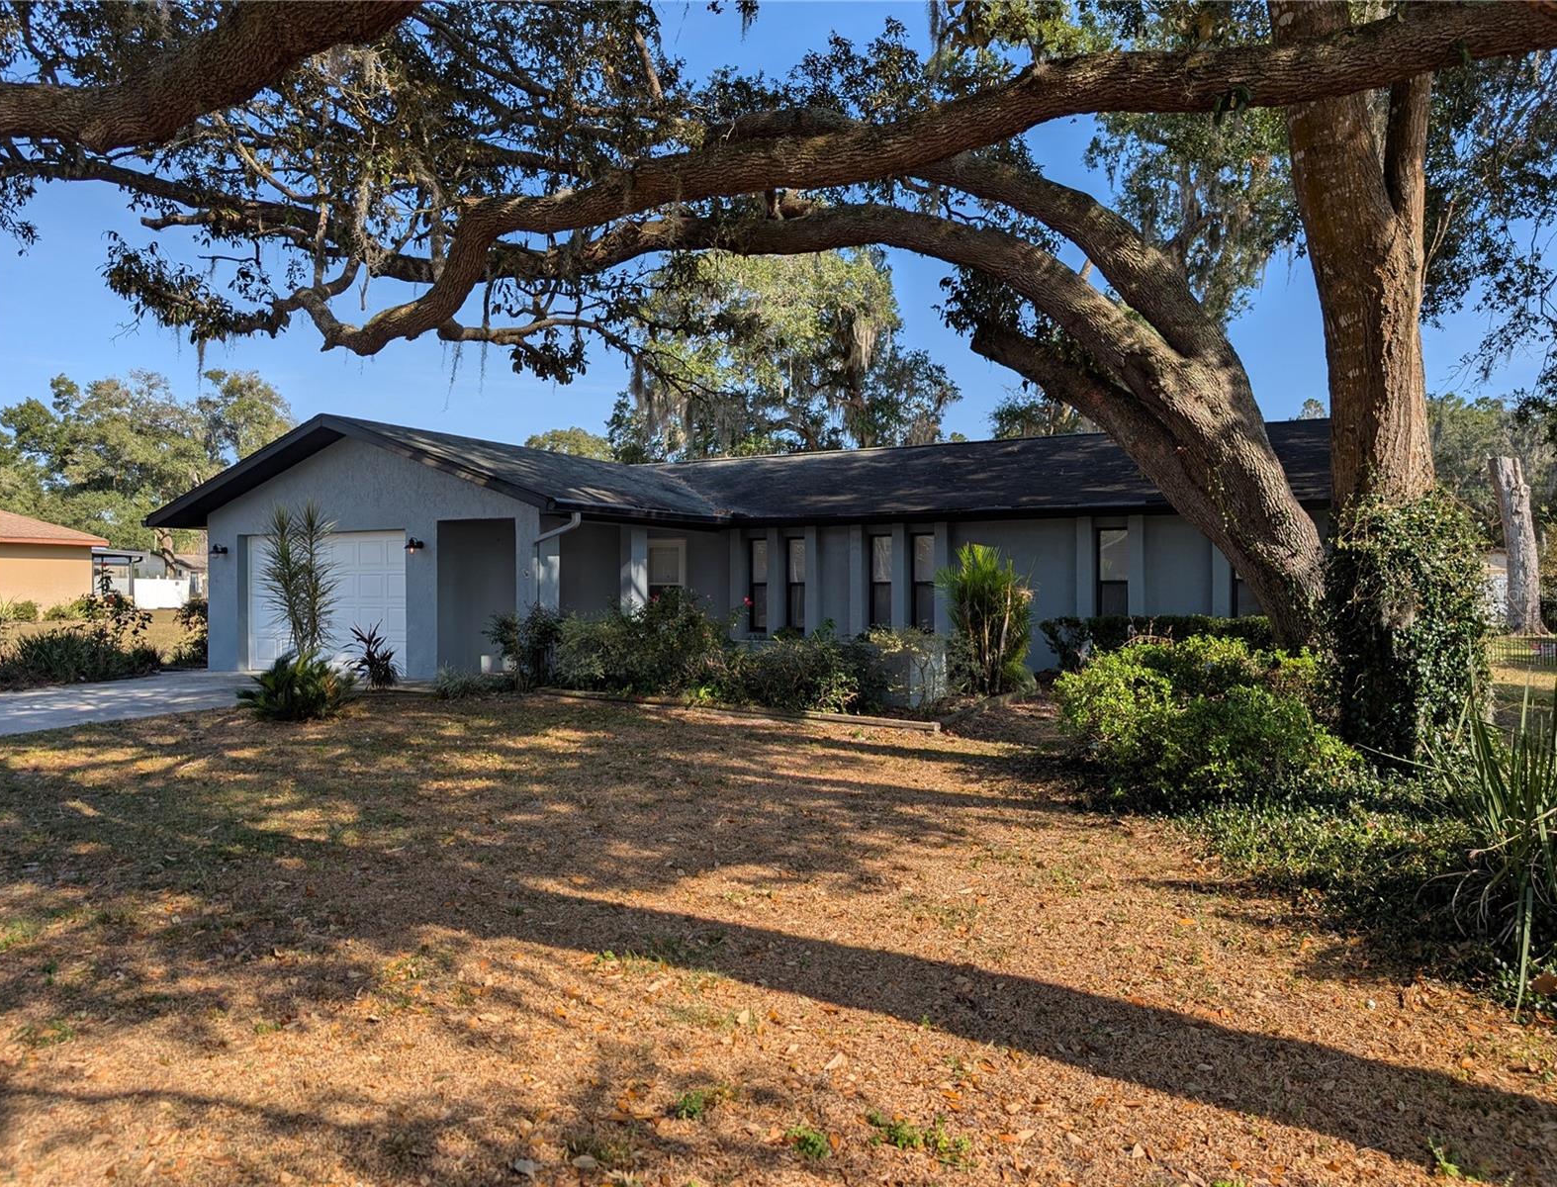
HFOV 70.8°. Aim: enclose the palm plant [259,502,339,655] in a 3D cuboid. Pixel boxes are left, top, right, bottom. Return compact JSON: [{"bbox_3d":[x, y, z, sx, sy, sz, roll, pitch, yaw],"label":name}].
[{"bbox_3d":[-5.717,0.148,13.091,0.880,2.400,0.880,0,0,22],"label":"palm plant"}]

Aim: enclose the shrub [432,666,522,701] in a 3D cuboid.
[{"bbox_3d":[-3.951,1.123,14.413,1.100,0.380,0.750,0,0,19],"label":"shrub"}]

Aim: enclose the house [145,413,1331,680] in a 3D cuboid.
[{"bbox_3d":[0.570,-0.788,19.993,18.680,4.110,13.120,0,0,28],"label":"house"}]

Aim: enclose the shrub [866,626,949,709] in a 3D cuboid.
[{"bbox_3d":[1.485,0.844,12.647,0.900,0.900,0.750,0,0,19],"label":"shrub"}]

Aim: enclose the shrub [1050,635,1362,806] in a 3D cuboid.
[{"bbox_3d":[3.255,0.865,8.400,2.150,1.000,1.800,0,0,3],"label":"shrub"}]

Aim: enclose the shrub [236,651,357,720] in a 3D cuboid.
[{"bbox_3d":[-5.509,0.999,12.497,1.250,0.700,1.200,0,0,22],"label":"shrub"}]

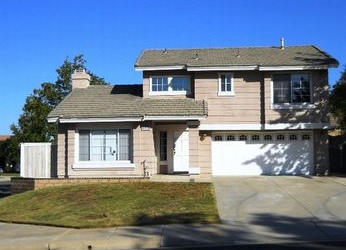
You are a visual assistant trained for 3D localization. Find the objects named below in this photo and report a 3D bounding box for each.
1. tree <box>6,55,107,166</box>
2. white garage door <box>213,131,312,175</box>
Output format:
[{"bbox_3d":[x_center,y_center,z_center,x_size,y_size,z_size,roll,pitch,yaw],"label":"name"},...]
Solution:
[{"bbox_3d":[-8.768,-0.927,34.000,8.000,9.000,7.400,0,-3,3],"label":"tree"},{"bbox_3d":[4.400,1.413,21.539,4.900,2.130,0.100,0,-2,4],"label":"white garage door"}]

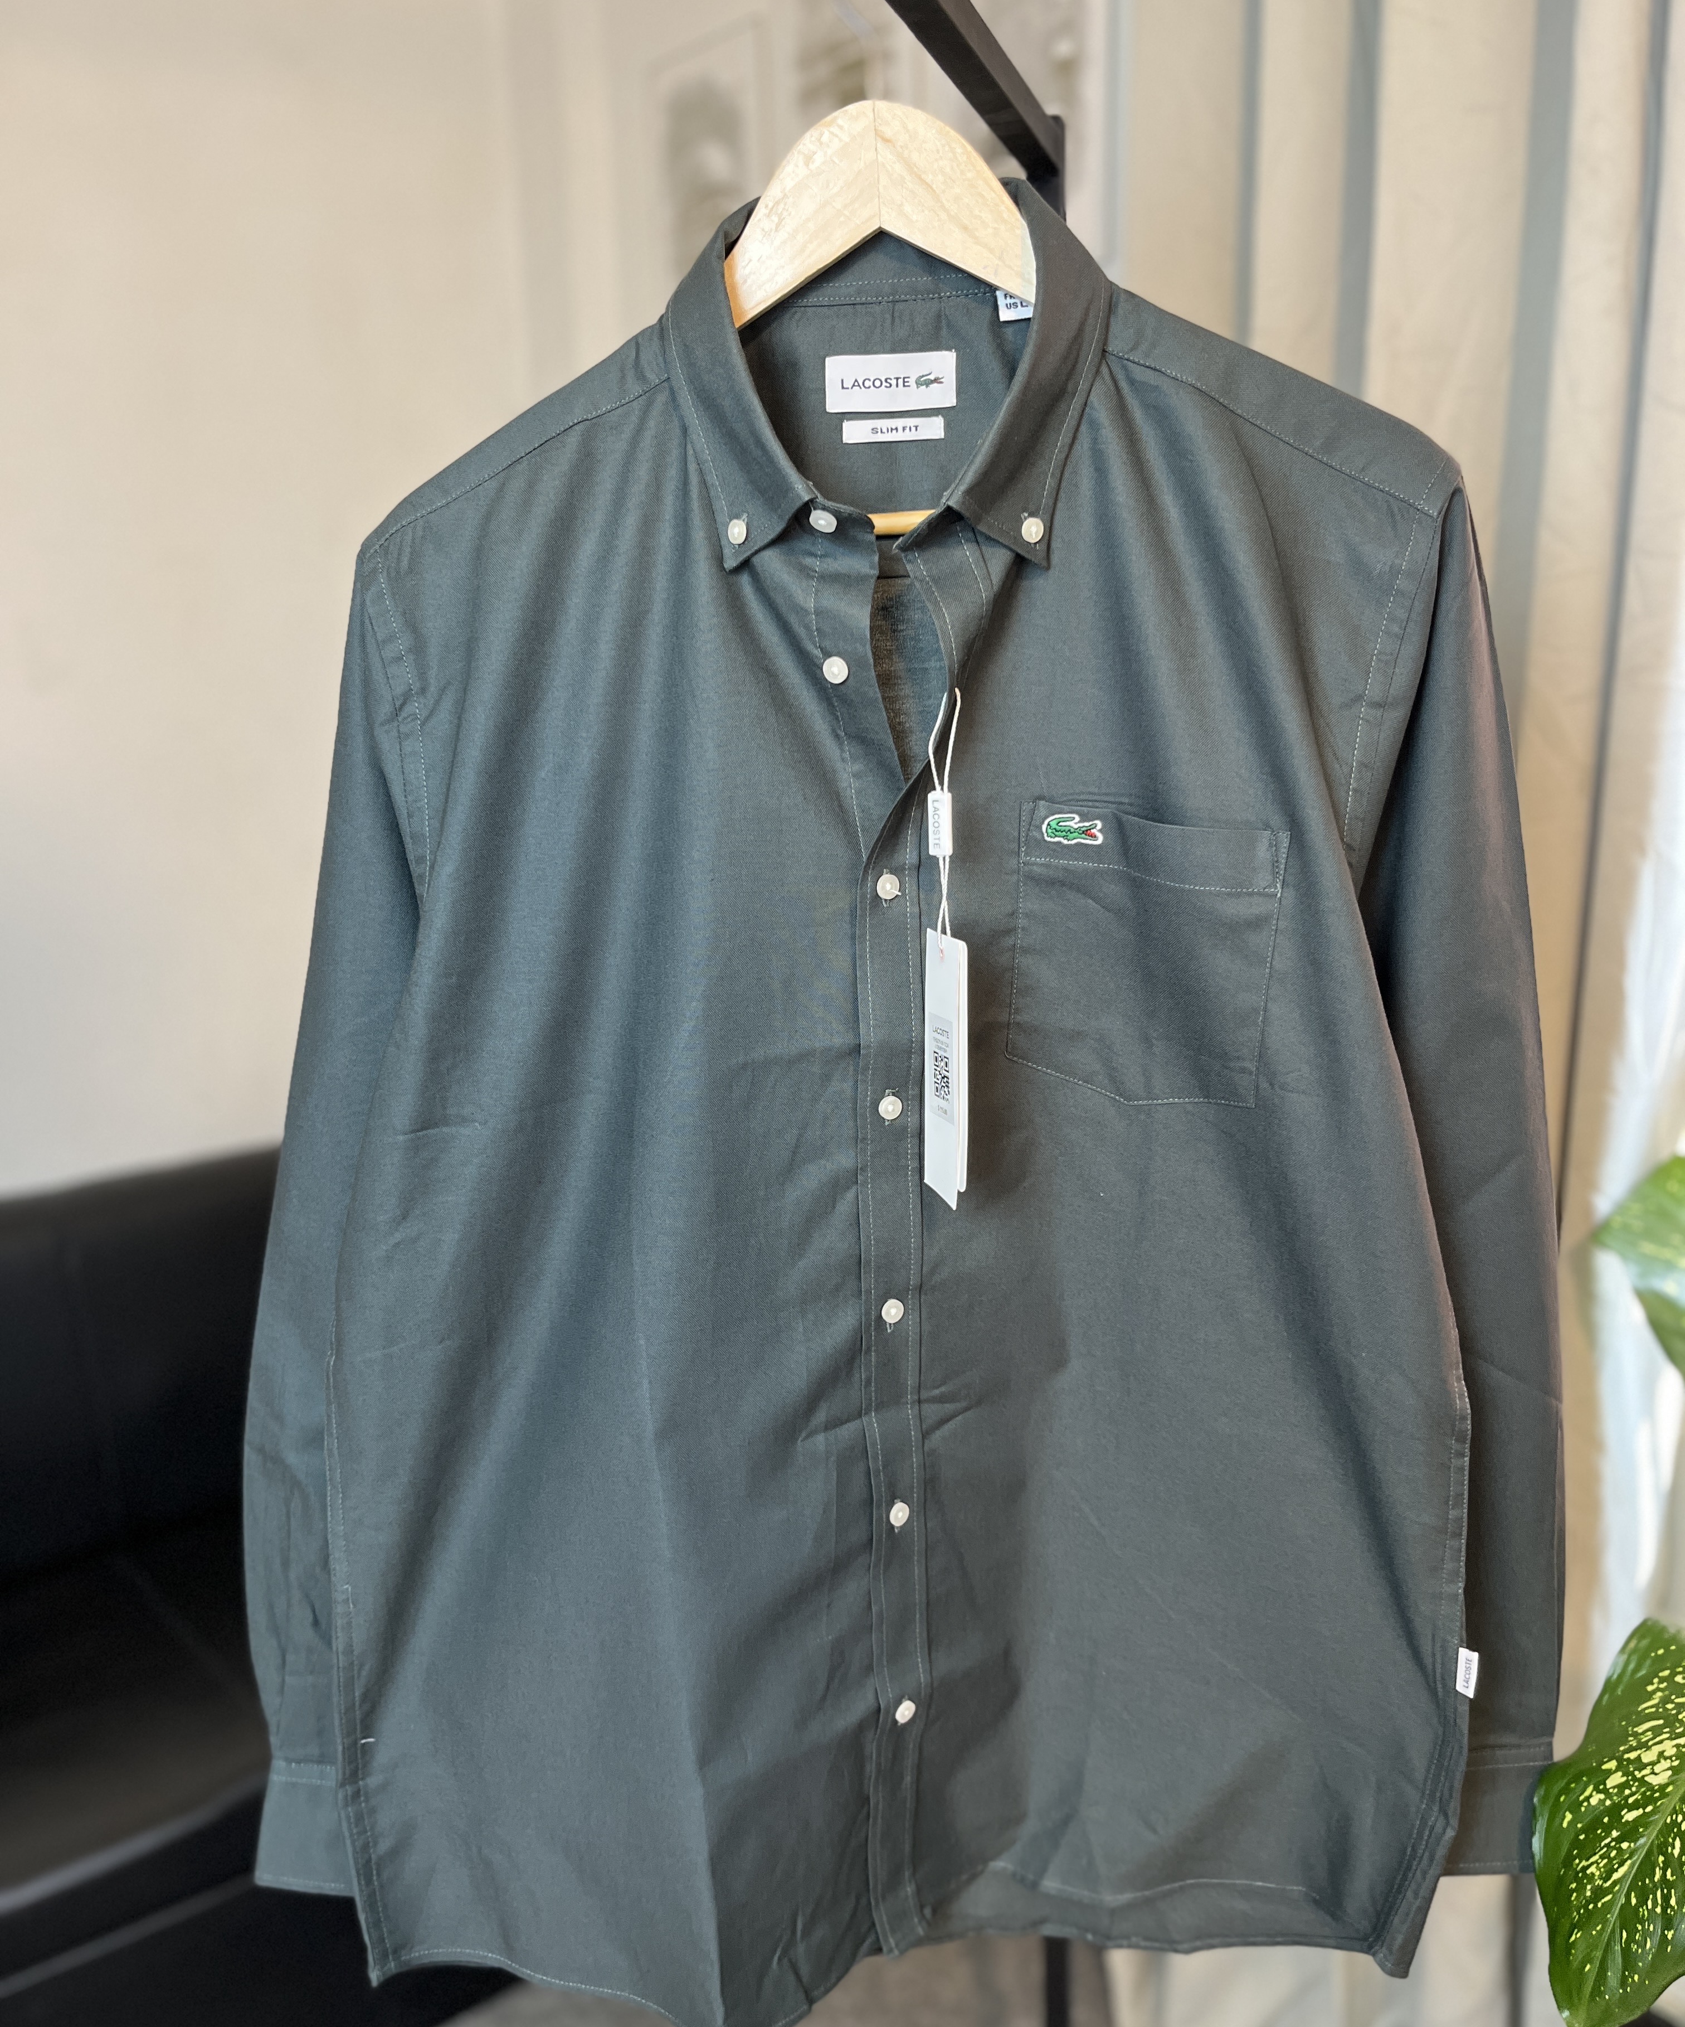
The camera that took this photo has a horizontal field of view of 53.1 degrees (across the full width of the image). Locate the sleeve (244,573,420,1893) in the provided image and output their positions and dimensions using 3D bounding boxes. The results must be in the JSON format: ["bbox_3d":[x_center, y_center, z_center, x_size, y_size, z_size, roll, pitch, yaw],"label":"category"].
[{"bbox_3d":[-0.240,0.117,0.842,0.115,0.670,0.100,7,11,7],"label":"sleeve"}]

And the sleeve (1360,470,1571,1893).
[{"bbox_3d":[0.281,0.095,0.815,0.115,0.670,0.100,-5,11,7],"label":"sleeve"}]

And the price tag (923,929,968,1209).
[{"bbox_3d":[0.044,0.024,0.732,0.006,0.115,0.042,-5,11,-22],"label":"price tag"}]

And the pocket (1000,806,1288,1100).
[{"bbox_3d":[0.136,-0.028,0.763,0.120,0.130,0.020,5,10,2],"label":"pocket"}]

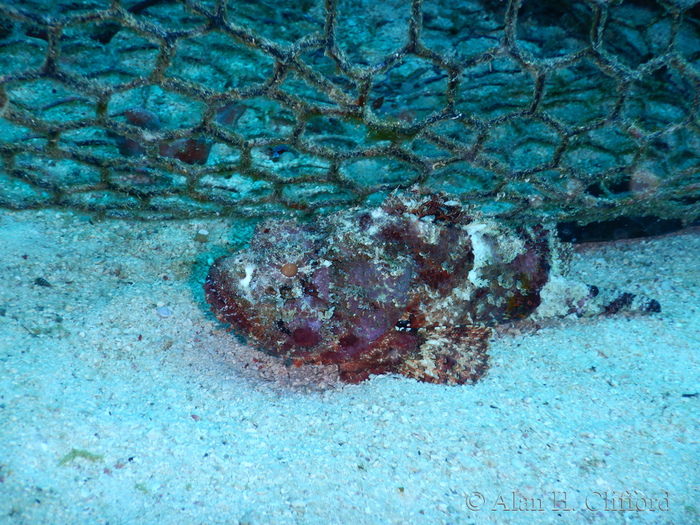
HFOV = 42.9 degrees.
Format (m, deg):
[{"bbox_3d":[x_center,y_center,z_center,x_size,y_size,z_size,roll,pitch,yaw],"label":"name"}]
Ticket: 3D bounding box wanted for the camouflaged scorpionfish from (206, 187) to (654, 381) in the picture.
[{"bbox_3d":[0.047,-0.002,0.474,0.250,0.082,0.107,-2,35,-3],"label":"camouflaged scorpionfish"}]

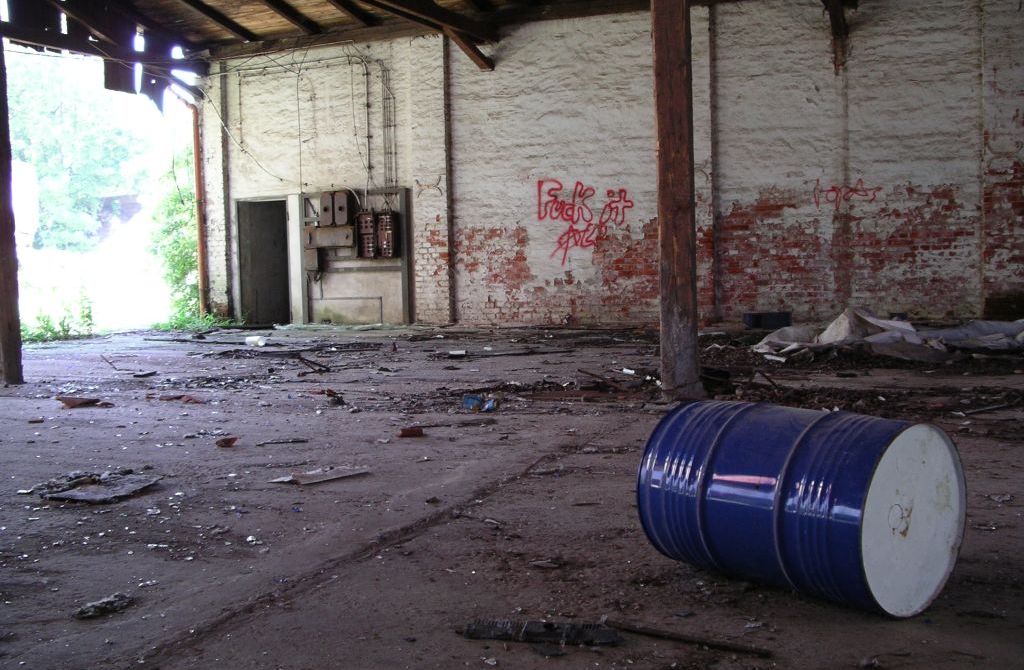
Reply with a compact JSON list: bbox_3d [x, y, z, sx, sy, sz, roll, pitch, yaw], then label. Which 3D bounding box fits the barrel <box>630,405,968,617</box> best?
[{"bbox_3d":[0.938,0.538,3.625,0.592,0.592,0.872,-5,5,-39],"label":"barrel"}]

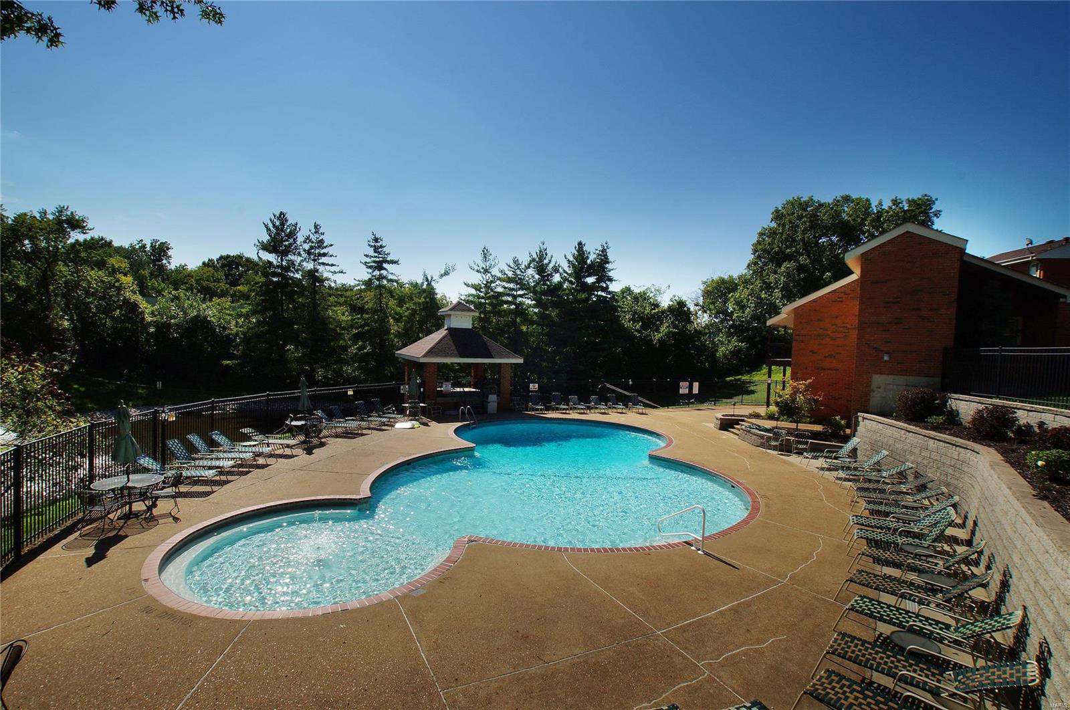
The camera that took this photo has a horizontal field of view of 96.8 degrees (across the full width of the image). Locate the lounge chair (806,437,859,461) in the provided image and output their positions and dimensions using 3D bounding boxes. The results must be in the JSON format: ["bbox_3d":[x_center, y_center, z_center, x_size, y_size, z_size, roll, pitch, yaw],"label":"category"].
[{"bbox_3d":[10.797,3.596,17.360,1.777,1.036,0.660,2,2,10],"label":"lounge chair"}]

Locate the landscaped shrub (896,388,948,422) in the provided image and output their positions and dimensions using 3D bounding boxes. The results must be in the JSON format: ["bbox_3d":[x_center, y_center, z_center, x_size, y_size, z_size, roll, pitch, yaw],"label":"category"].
[{"bbox_3d":[13.186,1.696,16.200,1.400,1.026,1.350,3,2,39],"label":"landscaped shrub"}]

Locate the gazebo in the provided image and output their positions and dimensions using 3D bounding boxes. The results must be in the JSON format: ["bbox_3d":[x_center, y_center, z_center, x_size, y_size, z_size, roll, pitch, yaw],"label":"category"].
[{"bbox_3d":[-4.554,-0.071,27.917,5.850,6.104,5.850,1,2,-28],"label":"gazebo"}]

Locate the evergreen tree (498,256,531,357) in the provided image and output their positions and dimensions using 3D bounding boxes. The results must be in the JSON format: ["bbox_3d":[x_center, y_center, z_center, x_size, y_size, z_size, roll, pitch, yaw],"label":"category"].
[{"bbox_3d":[-1.654,-2.816,40.000,3.200,10.912,3.200,1,2,-2],"label":"evergreen tree"}]

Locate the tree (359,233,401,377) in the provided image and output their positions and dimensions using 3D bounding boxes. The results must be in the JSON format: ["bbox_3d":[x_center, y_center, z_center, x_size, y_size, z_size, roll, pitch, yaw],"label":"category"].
[{"bbox_3d":[-12.569,-3.727,38.500,3.300,12.535,3.300,1,2,-18],"label":"tree"}]

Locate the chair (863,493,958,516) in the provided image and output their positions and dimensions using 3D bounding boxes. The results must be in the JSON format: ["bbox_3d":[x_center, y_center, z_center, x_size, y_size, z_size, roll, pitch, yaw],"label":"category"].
[{"bbox_3d":[8.805,3.697,11.310,1.884,0.932,0.660,3,2,33],"label":"chair"}]

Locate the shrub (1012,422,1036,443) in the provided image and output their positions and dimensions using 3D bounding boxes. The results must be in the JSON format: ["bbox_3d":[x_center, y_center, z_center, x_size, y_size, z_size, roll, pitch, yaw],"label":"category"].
[{"bbox_3d":[12.767,2.030,12.400,0.500,0.458,0.500,0,2,-44],"label":"shrub"}]

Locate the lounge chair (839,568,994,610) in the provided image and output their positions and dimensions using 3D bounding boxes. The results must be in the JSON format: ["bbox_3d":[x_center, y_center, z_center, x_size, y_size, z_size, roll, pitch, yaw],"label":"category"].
[{"bbox_3d":[5.967,3.659,7.476,1.868,0.928,0.640,3,3,37],"label":"lounge chair"}]

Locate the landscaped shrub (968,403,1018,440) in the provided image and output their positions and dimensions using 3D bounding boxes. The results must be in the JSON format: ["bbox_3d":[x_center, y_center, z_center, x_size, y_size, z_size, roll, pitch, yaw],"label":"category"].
[{"bbox_3d":[11.874,1.764,12.300,1.050,0.952,1.000,4,3,44],"label":"landscaped shrub"}]

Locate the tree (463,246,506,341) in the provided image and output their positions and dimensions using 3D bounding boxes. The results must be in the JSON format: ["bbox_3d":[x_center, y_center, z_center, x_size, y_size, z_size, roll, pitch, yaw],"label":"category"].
[{"bbox_3d":[-4.049,-2.683,37.163,3.800,11.639,3.800,2,2,-6],"label":"tree"}]

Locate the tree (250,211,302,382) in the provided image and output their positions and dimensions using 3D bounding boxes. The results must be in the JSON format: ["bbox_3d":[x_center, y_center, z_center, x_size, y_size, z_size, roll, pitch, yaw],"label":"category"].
[{"bbox_3d":[-20.154,-4.363,37.000,4.000,13.740,4.000,0,2,-29],"label":"tree"}]

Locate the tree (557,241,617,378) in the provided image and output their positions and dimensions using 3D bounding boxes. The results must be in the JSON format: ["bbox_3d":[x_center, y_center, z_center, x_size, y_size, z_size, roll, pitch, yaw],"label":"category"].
[{"bbox_3d":[4.400,-3.485,40.000,5.000,12.249,4.600,2,2,6],"label":"tree"}]

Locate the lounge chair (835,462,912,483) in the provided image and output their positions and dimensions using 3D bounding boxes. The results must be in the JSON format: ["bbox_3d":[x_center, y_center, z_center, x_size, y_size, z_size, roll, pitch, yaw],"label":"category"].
[{"bbox_3d":[10.519,3.753,14.788,1.973,0.798,0.660,2,2,15],"label":"lounge chair"}]

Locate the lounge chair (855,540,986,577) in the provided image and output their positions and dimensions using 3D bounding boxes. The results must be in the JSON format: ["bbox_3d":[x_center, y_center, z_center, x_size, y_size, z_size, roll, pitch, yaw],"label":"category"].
[{"bbox_3d":[6.826,3.662,8.558,1.837,0.983,0.660,3,2,44],"label":"lounge chair"}]

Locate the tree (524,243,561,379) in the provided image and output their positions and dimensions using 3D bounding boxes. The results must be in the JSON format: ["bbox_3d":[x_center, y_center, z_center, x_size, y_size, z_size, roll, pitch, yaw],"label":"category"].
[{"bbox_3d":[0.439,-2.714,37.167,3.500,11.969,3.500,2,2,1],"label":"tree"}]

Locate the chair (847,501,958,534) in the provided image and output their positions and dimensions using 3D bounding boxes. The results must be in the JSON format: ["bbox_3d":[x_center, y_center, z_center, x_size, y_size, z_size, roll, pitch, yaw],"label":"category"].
[{"bbox_3d":[7.712,3.614,10.106,1.885,0.907,0.640,3,2,27],"label":"chair"}]

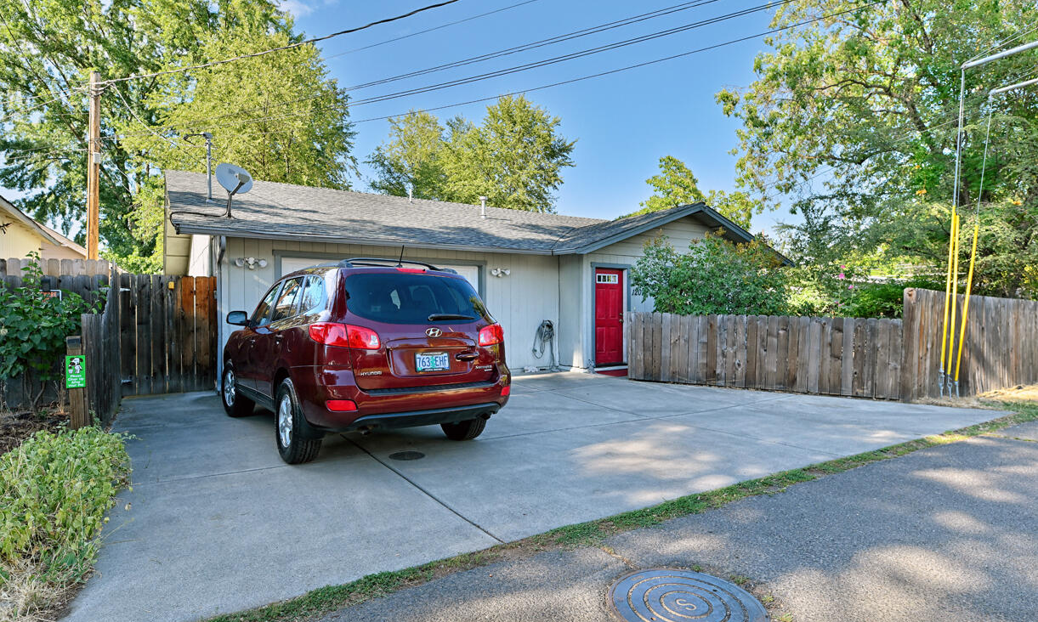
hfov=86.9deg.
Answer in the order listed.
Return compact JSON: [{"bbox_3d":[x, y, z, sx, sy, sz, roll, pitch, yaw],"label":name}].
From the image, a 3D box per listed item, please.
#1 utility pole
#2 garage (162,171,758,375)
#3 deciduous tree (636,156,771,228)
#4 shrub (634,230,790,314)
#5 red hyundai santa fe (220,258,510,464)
[{"bbox_3d":[-11.346,-2.558,14.472,0.300,7.440,0.300,1,1,-38],"label":"utility pole"},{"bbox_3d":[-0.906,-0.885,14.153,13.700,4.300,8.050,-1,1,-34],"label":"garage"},{"bbox_3d":[7.153,-2.552,22.473,6.200,7.800,5.800,0,1,0],"label":"deciduous tree"},{"bbox_3d":[4.067,-0.167,11.699,3.000,2.980,2.500,-1,1,-34],"label":"shrub"},{"bbox_3d":[-2.054,0.452,6.310,1.890,1.770,4.680,-1,1,-36],"label":"red hyundai santa fe"}]

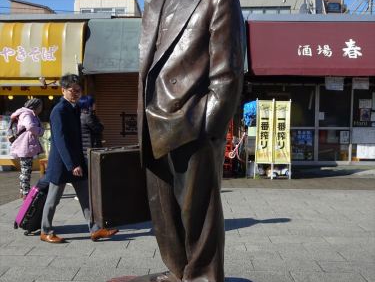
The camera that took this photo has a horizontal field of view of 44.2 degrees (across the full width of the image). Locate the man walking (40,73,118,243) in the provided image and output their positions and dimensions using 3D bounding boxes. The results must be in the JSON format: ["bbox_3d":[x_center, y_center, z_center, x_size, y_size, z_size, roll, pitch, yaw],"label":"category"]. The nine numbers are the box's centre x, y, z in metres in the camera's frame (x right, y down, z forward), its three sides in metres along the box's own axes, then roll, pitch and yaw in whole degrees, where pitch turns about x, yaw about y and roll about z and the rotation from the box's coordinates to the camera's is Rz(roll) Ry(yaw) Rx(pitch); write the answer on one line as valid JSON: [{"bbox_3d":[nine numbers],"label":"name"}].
[{"bbox_3d":[-1.110,0.179,4.788,0.760,1.700,0.500,1,4,10],"label":"man walking"}]

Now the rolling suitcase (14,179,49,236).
[{"bbox_3d":[-1.660,0.725,5.121,0.220,0.530,0.360,27,4,-2],"label":"rolling suitcase"}]

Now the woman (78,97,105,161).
[{"bbox_3d":[-1.440,0.093,6.947,0.480,1.550,0.480,-1,5,-14],"label":"woman"}]

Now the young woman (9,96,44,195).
[{"bbox_3d":[-2.410,0.084,7.007,0.460,1.560,0.460,-1,5,-15],"label":"young woman"}]

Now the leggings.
[{"bbox_3d":[-2.460,0.542,7.042,0.220,0.600,0.280,-1,5,-15],"label":"leggings"}]

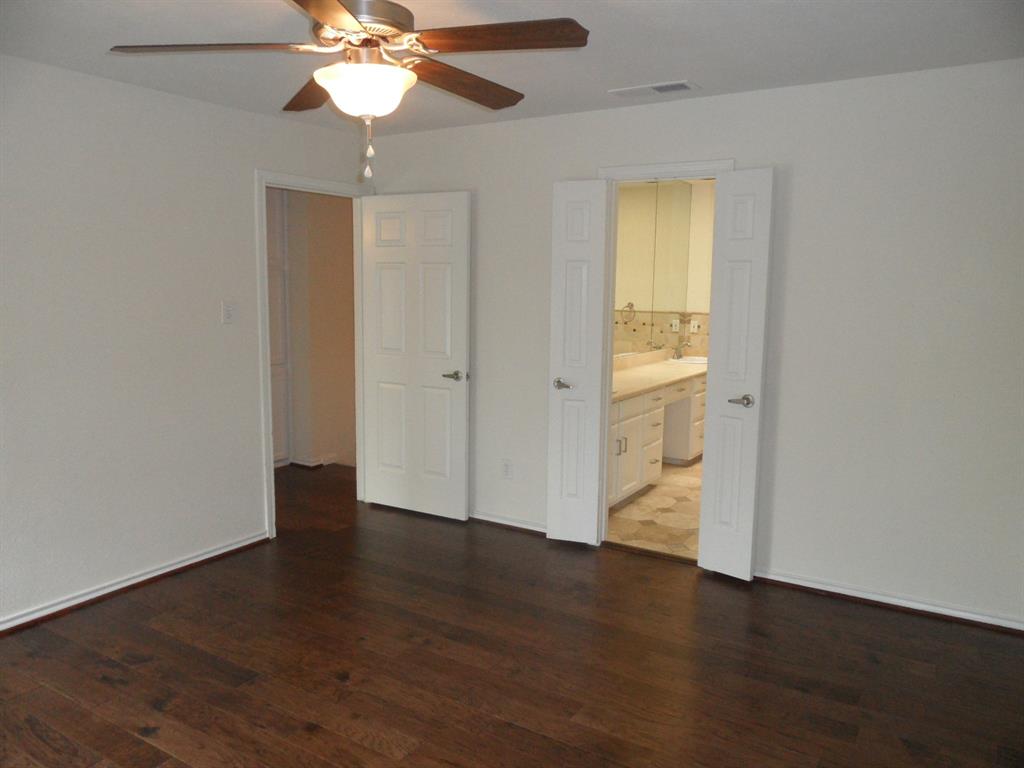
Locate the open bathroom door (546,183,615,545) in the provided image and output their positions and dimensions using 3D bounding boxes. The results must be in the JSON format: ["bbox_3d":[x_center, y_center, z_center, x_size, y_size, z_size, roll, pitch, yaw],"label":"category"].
[{"bbox_3d":[0.363,-0.086,3.989,0.299,2.030,0.040,4,9,22],"label":"open bathroom door"}]

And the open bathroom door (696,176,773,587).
[{"bbox_3d":[1.118,-0.016,3.564,0.293,2.030,0.040,9,12,44],"label":"open bathroom door"}]

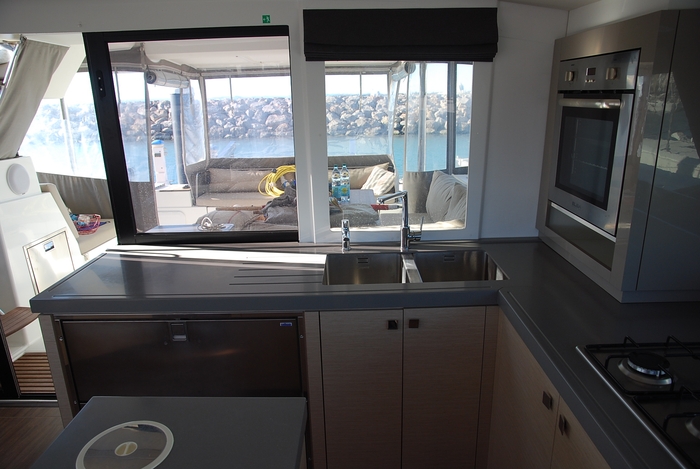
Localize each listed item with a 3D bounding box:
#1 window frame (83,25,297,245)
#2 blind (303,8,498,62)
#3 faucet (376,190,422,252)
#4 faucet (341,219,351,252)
[{"bbox_3d":[-0.734,-0.443,2.269,0.925,1.005,0.060,-1,16,0],"label":"window frame"},{"bbox_3d":[0.225,-0.893,2.100,0.858,0.214,0.060,-1,16,0],"label":"blind"},{"bbox_3d":[0.223,-0.042,2.138,0.250,0.290,0.085,-16,22,-42],"label":"faucet"},{"bbox_3d":[-0.024,0.014,2.219,0.045,0.150,0.110,-1,16,0],"label":"faucet"}]

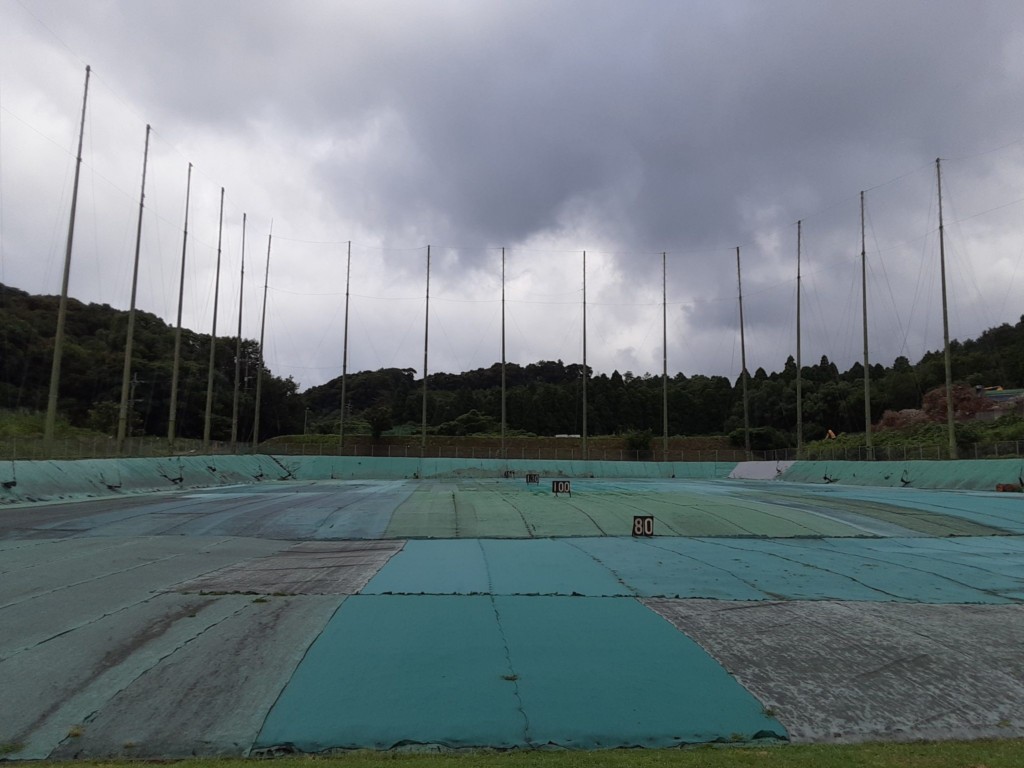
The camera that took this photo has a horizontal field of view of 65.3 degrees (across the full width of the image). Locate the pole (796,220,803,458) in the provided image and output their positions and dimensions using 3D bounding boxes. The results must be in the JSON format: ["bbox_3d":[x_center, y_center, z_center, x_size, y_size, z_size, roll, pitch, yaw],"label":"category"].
[{"bbox_3d":[31.624,-5.015,88.168,0.480,26.600,0.480,0,-6,20],"label":"pole"}]

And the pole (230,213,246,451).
[{"bbox_3d":[-30.254,-5.773,88.739,0.480,27.000,0.480,2,-6,-19],"label":"pole"}]

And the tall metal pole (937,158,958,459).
[{"bbox_3d":[37.827,-6.812,69.812,0.480,26.620,0.480,-3,-6,29],"label":"tall metal pole"}]

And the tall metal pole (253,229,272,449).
[{"bbox_3d":[-30.573,-5.430,98.001,0.480,27.960,0.480,4,-6,-17],"label":"tall metal pole"}]

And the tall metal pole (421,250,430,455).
[{"bbox_3d":[-10.617,-4.241,98.711,0.440,26.300,0.440,2,-5,-6],"label":"tall metal pole"}]

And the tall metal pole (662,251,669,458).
[{"bbox_3d":[18.962,-3.629,98.991,0.440,25.980,0.440,0,-5,11],"label":"tall metal pole"}]

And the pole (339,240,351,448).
[{"bbox_3d":[-20.474,-4.623,98.202,0.440,26.480,0.440,2,-5,-12],"label":"pole"}]

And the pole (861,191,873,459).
[{"bbox_3d":[34.912,-5.993,78.952,0.480,26.800,0.480,-1,-6,24],"label":"pole"}]

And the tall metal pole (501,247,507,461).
[{"bbox_3d":[-1.064,-4.040,99.106,0.440,26.330,0.440,0,-5,-1],"label":"tall metal pole"}]

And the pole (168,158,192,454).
[{"bbox_3d":[-29.413,-6.875,70.829,0.480,26.250,0.480,4,-6,-23],"label":"pole"}]

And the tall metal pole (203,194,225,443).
[{"bbox_3d":[-29.645,-6.500,79.732,0.480,26.980,0.480,4,-6,-21],"label":"tall metal pole"}]

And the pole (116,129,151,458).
[{"bbox_3d":[-29.199,-7.465,61.761,0.480,26.130,0.480,5,-6,-26],"label":"pole"}]

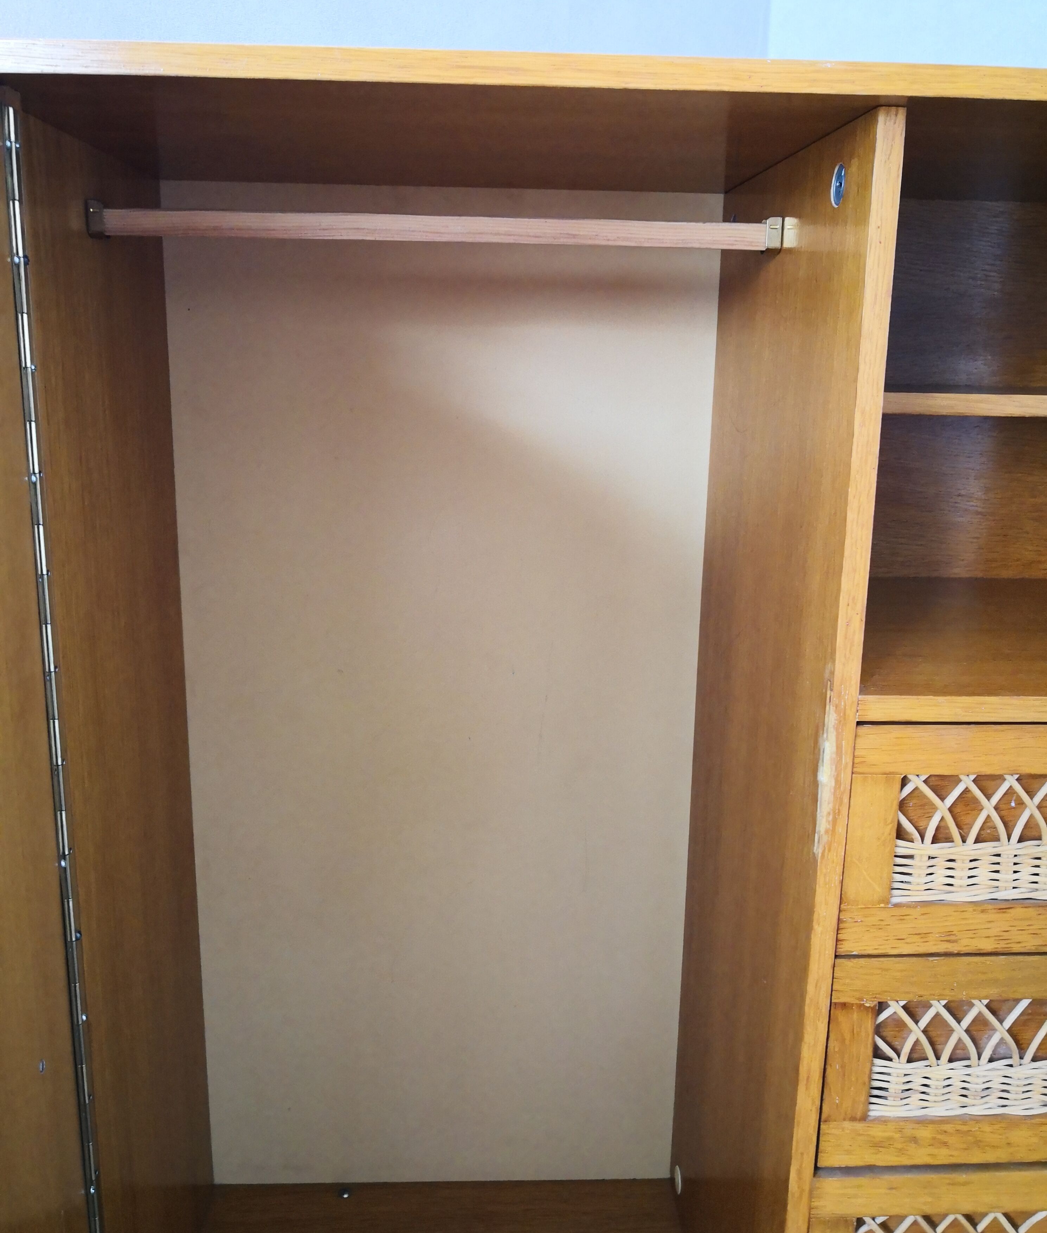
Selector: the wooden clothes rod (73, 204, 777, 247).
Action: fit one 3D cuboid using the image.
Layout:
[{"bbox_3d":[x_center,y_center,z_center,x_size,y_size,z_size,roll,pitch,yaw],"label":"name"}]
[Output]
[{"bbox_3d":[-0.058,-0.277,0.779,0.475,0.017,0.016,0,13,-3],"label":"wooden clothes rod"}]

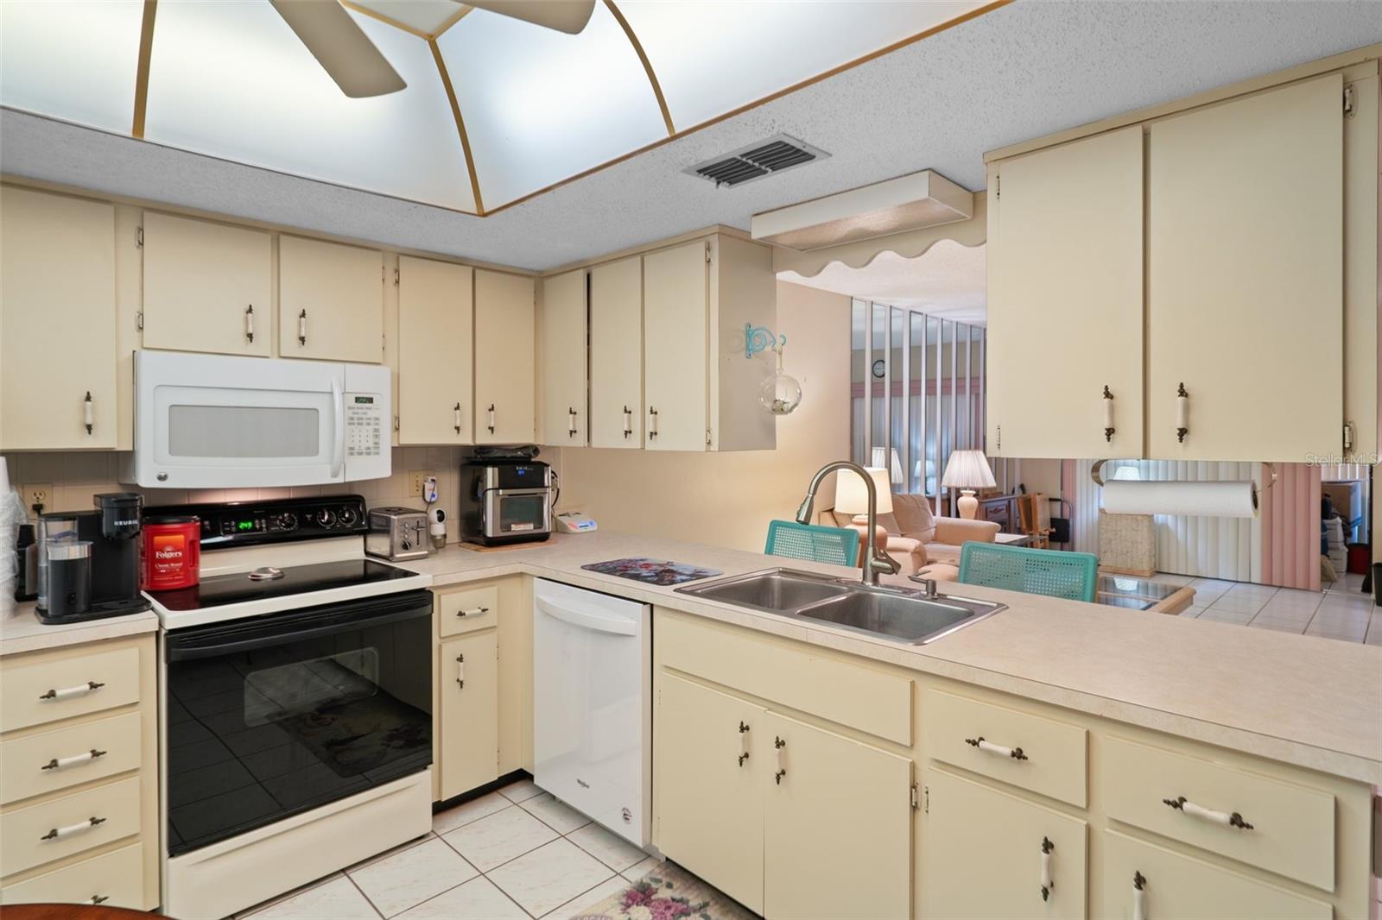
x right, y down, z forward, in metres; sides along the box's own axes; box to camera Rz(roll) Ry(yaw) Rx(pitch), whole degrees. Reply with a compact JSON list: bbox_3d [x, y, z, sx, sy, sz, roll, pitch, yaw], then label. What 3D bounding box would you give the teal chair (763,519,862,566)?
[{"bbox_3d":[0.386,0.808,2.956,0.480,1.010,0.500,2,3,44],"label":"teal chair"}]

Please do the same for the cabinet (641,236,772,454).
[{"bbox_3d":[0.059,-0.411,2.597,0.385,0.745,0.353,2,3,44],"label":"cabinet"}]

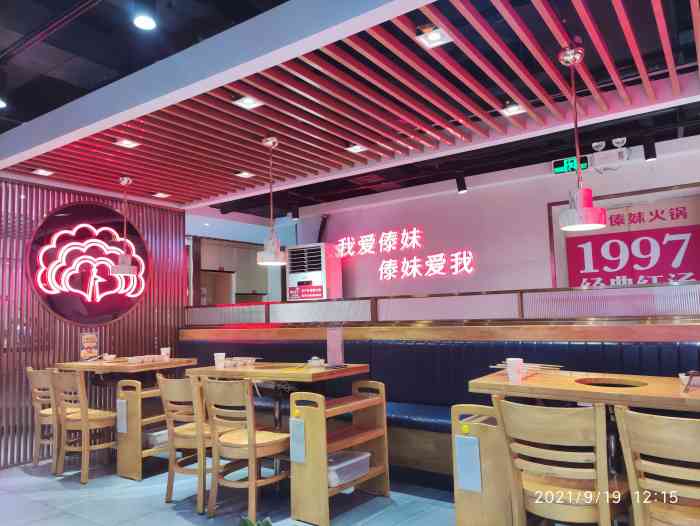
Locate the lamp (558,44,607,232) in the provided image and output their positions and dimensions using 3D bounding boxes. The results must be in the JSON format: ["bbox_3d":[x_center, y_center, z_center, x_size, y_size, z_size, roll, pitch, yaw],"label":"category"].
[{"bbox_3d":[1.074,-0.585,2.489,0.210,0.865,0.210,-5,-7,35],"label":"lamp"}]

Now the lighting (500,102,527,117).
[{"bbox_3d":[0.996,-0.935,3.204,0.125,0.039,0.125,-5,-7,35],"label":"lighting"}]

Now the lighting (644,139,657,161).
[{"bbox_3d":[2.374,-0.888,4.152,0.086,0.186,0.086,-5,-7,35],"label":"lighting"}]

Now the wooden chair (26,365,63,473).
[{"bbox_3d":[-2.329,1.228,4.270,0.391,0.788,0.431,-5,-7,35],"label":"wooden chair"}]

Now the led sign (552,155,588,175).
[{"bbox_3d":[2.117,-0.951,5.050,0.321,0.122,0.035,-5,-7,35],"label":"led sign"}]

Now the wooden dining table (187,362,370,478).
[{"bbox_3d":[-0.474,1.077,3.464,1.020,0.781,0.620,-5,-7,35],"label":"wooden dining table"}]

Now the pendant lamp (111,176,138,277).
[{"bbox_3d":[-1.971,-0.323,4.601,0.210,0.860,0.210,-5,-7,35],"label":"pendant lamp"}]

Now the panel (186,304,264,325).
[{"bbox_3d":[-1.270,0.527,5.337,1.170,0.187,0.035,-5,-7,35],"label":"panel"}]

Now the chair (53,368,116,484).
[{"bbox_3d":[-1.891,1.167,3.908,0.410,0.764,0.480,-5,-7,35],"label":"chair"}]

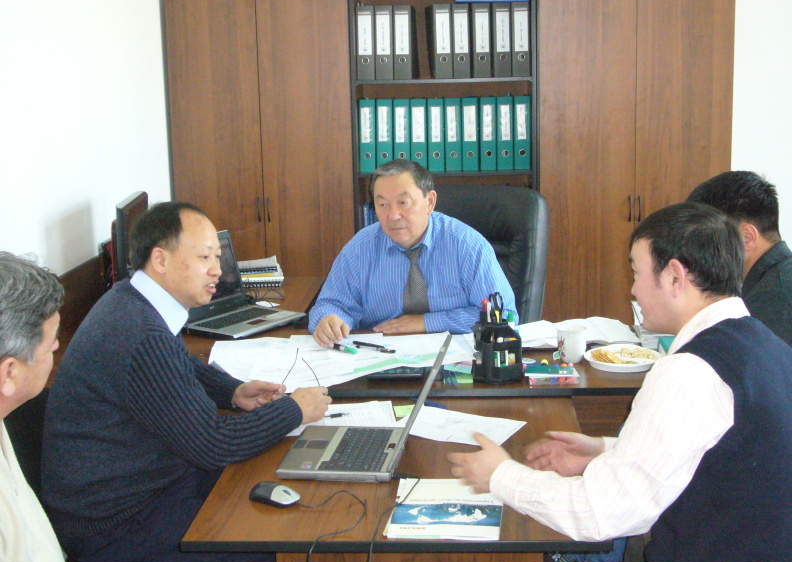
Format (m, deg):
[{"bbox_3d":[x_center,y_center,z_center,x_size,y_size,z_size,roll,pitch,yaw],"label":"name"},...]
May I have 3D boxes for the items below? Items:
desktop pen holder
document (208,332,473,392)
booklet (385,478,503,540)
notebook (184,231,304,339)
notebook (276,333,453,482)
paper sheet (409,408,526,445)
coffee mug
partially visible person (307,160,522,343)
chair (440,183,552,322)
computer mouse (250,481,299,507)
[{"bbox_3d":[0.277,0.186,3.063,0.142,0.156,0.140,-1,11,3],"label":"desktop pen holder"},{"bbox_3d":[-0.160,0.222,3.289,0.780,0.020,0.660,-2,11,-5],"label":"document"},{"bbox_3d":[0.105,0.447,2.220,0.212,0.012,0.303,0,11,5],"label":"booklet"},{"bbox_3d":[-0.552,0.011,3.754,0.340,0.280,0.360,7,13,36],"label":"notebook"},{"bbox_3d":[-0.057,0.274,2.487,0.355,0.260,0.313,0,11,6],"label":"notebook"},{"bbox_3d":[0.148,0.350,2.741,0.297,0.005,0.210,4,12,24],"label":"paper sheet"},{"bbox_3d":[0.505,0.183,3.210,0.088,0.097,0.097,-1,11,3],"label":"coffee mug"},{"bbox_3d":[0.078,0.234,3.792,0.640,1.300,0.750,0,11,8],"label":"partially visible person"},{"bbox_3d":[0.182,0.269,3.935,0.640,1.172,0.680,2,11,16],"label":"chair"},{"bbox_3d":[-0.247,0.430,2.285,0.110,0.037,0.060,7,14,39],"label":"computer mouse"}]

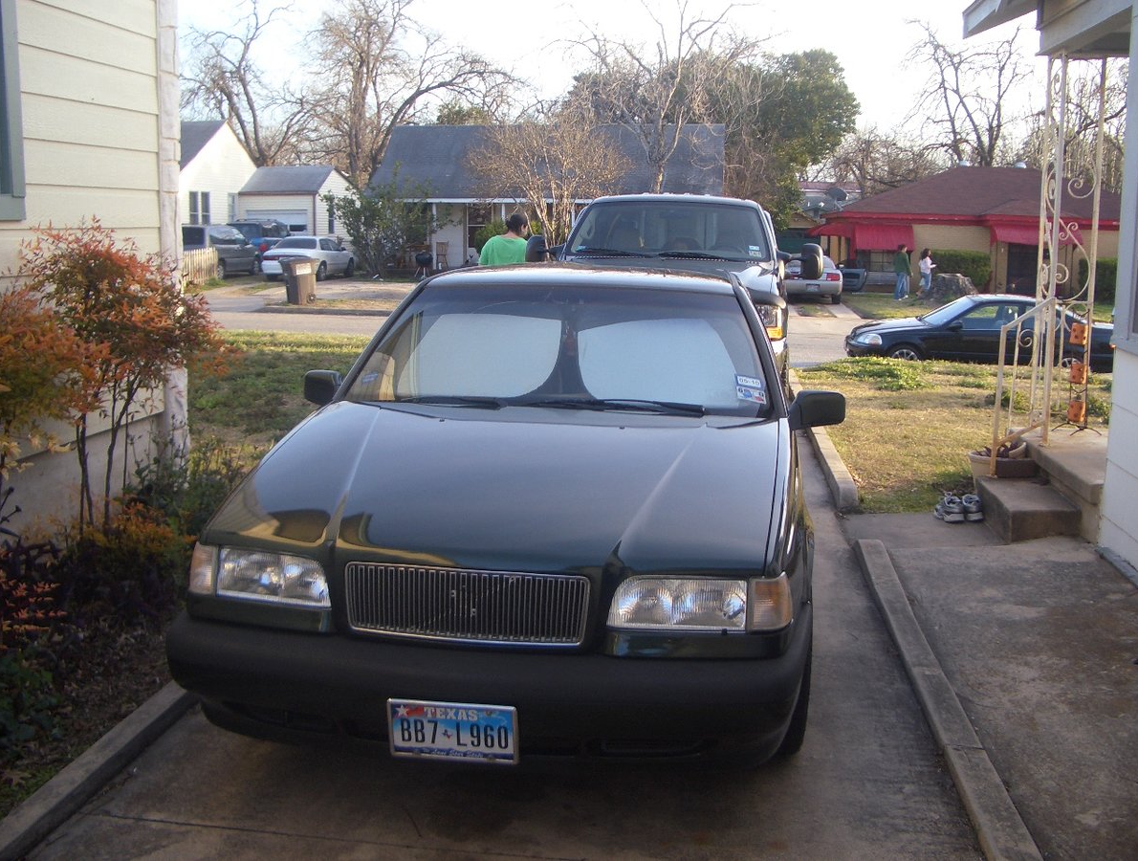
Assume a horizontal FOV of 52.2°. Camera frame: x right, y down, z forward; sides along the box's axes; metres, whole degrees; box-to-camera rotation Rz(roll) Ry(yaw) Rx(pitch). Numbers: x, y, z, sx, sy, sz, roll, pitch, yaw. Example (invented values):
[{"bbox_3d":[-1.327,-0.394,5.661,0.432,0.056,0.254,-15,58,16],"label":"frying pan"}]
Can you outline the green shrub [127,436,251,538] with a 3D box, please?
[{"bbox_3d":[-1.879,0.282,5.750,0.560,0.500,0.500,2,10,8],"label":"green shrub"}]

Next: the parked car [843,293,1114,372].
[{"bbox_3d":[6.884,-1.552,19.046,4.420,1.380,1.720,3,10,8],"label":"parked car"}]

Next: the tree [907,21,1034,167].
[{"bbox_3d":[18.053,-12.513,51.875,6.600,11.390,6.500,2,10,8],"label":"tree"}]

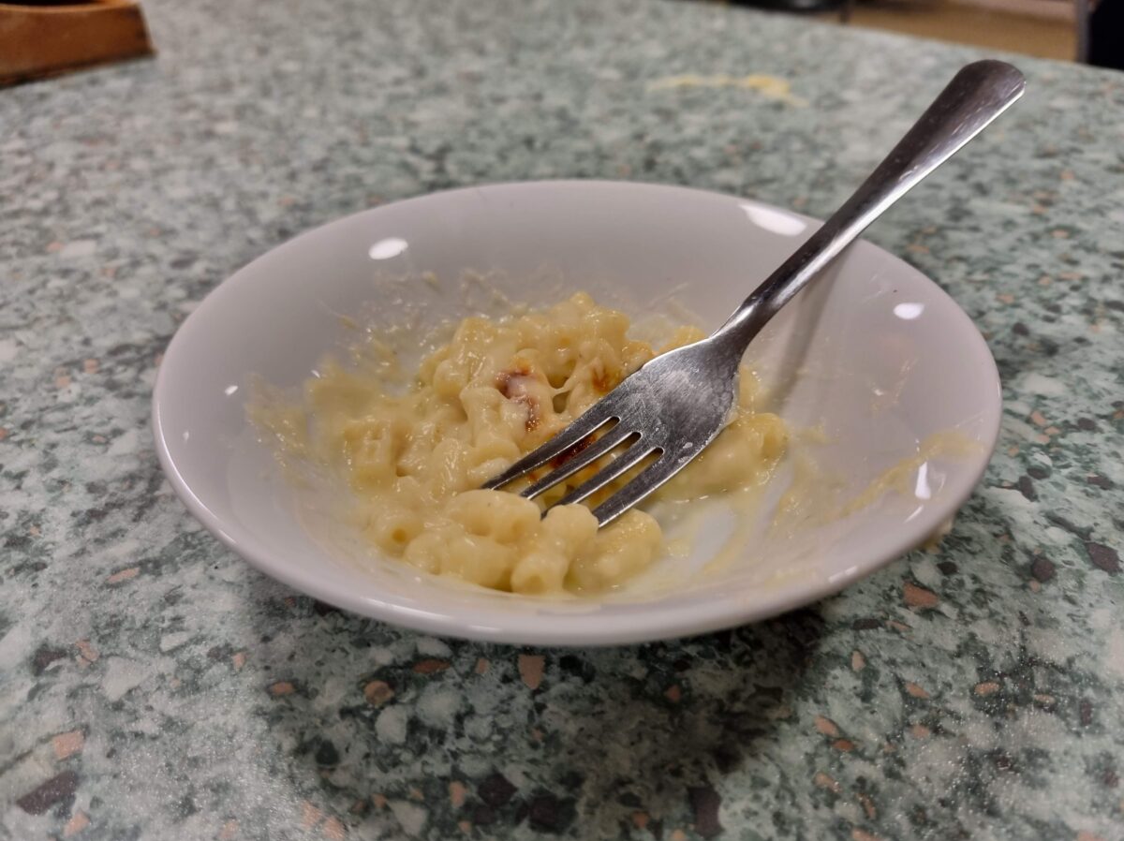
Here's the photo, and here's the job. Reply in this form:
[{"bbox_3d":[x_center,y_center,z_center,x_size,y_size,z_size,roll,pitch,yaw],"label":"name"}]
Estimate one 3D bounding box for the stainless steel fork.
[{"bbox_3d":[0.059,-0.036,0.210,0.026,0.017,0.198,36,66,30],"label":"stainless steel fork"}]

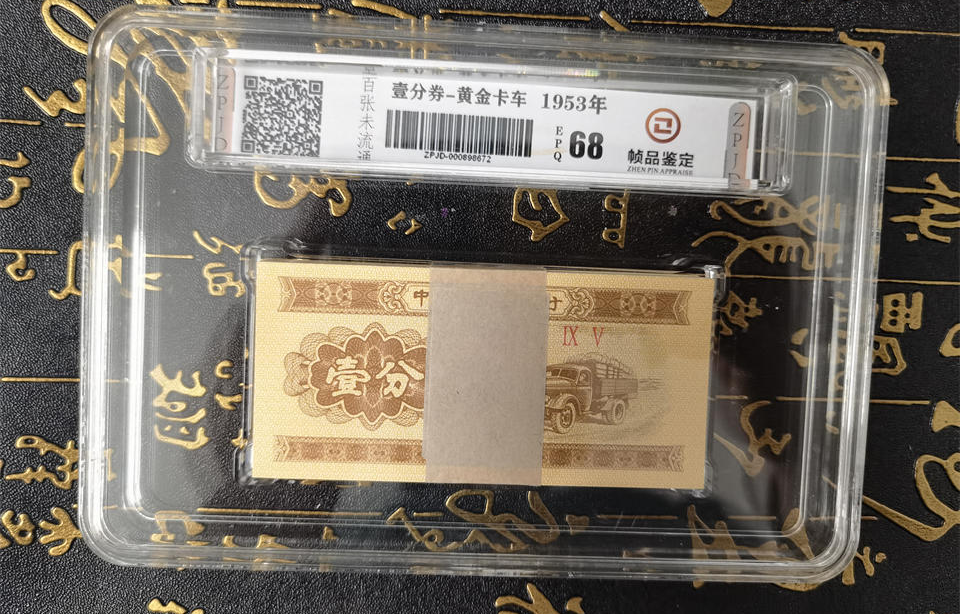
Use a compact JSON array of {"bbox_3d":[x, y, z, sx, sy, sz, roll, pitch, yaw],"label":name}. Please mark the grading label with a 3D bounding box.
[{"bbox_3d":[0.001,-0.036,0.151,0.109,0.002,0.019,3,92,-2],"label":"grading label"}]

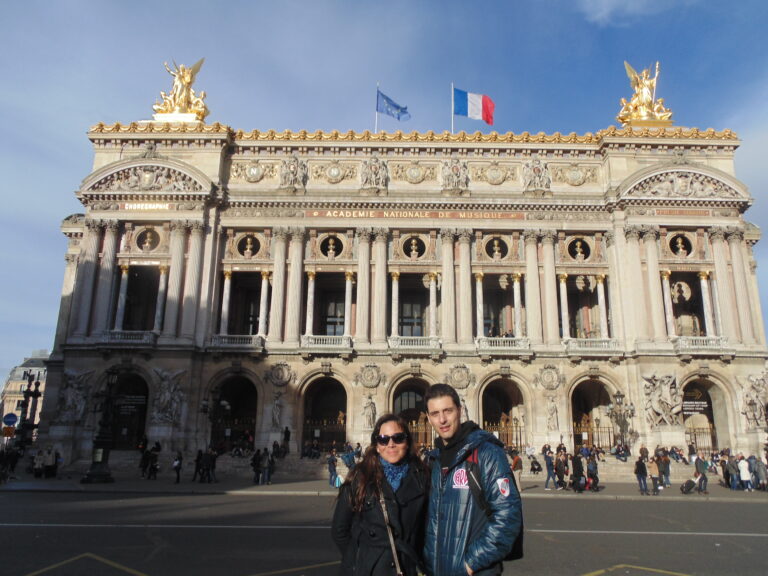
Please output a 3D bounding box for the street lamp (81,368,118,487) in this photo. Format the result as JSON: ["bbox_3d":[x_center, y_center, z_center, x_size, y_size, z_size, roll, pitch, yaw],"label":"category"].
[{"bbox_3d":[-14.107,6.863,30.195,1.600,5.651,1.600,1,-15,1],"label":"street lamp"}]

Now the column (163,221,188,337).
[{"bbox_3d":[-17.830,-0.874,51.374,1.300,10.100,1.300,1,-15,0],"label":"column"}]

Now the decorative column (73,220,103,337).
[{"bbox_3d":[-24.707,-0.951,49.774,1.220,10.067,1.220,1,-14,0],"label":"decorative column"}]

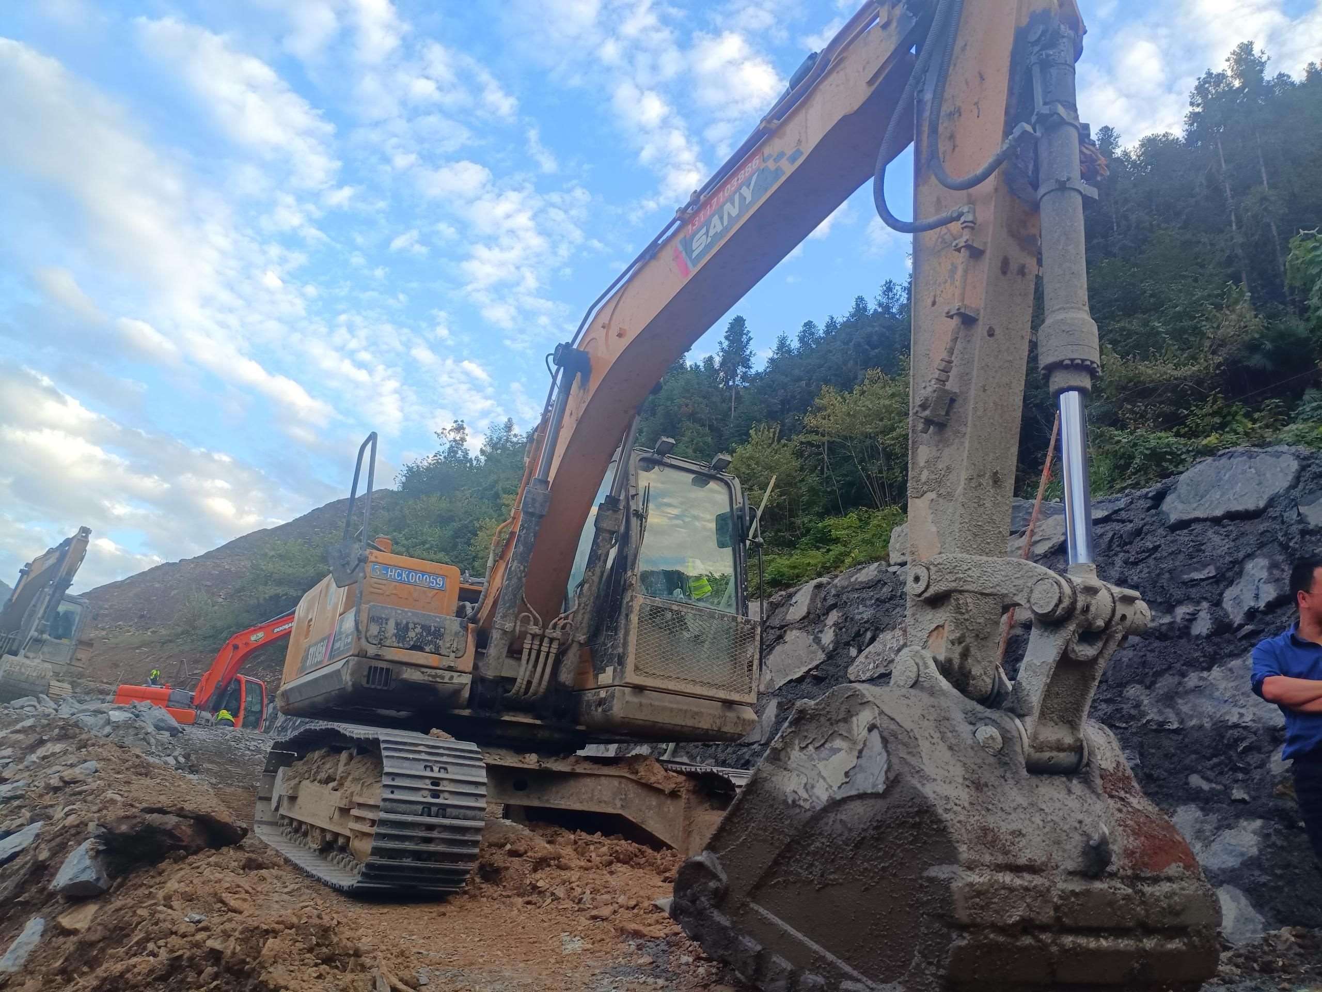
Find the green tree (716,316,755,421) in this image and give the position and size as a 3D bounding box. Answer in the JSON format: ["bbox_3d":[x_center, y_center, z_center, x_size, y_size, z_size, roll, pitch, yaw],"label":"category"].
[{"bbox_3d":[5.461,-9.166,72.648,2.720,8.578,2.720,1,-15,0],"label":"green tree"}]

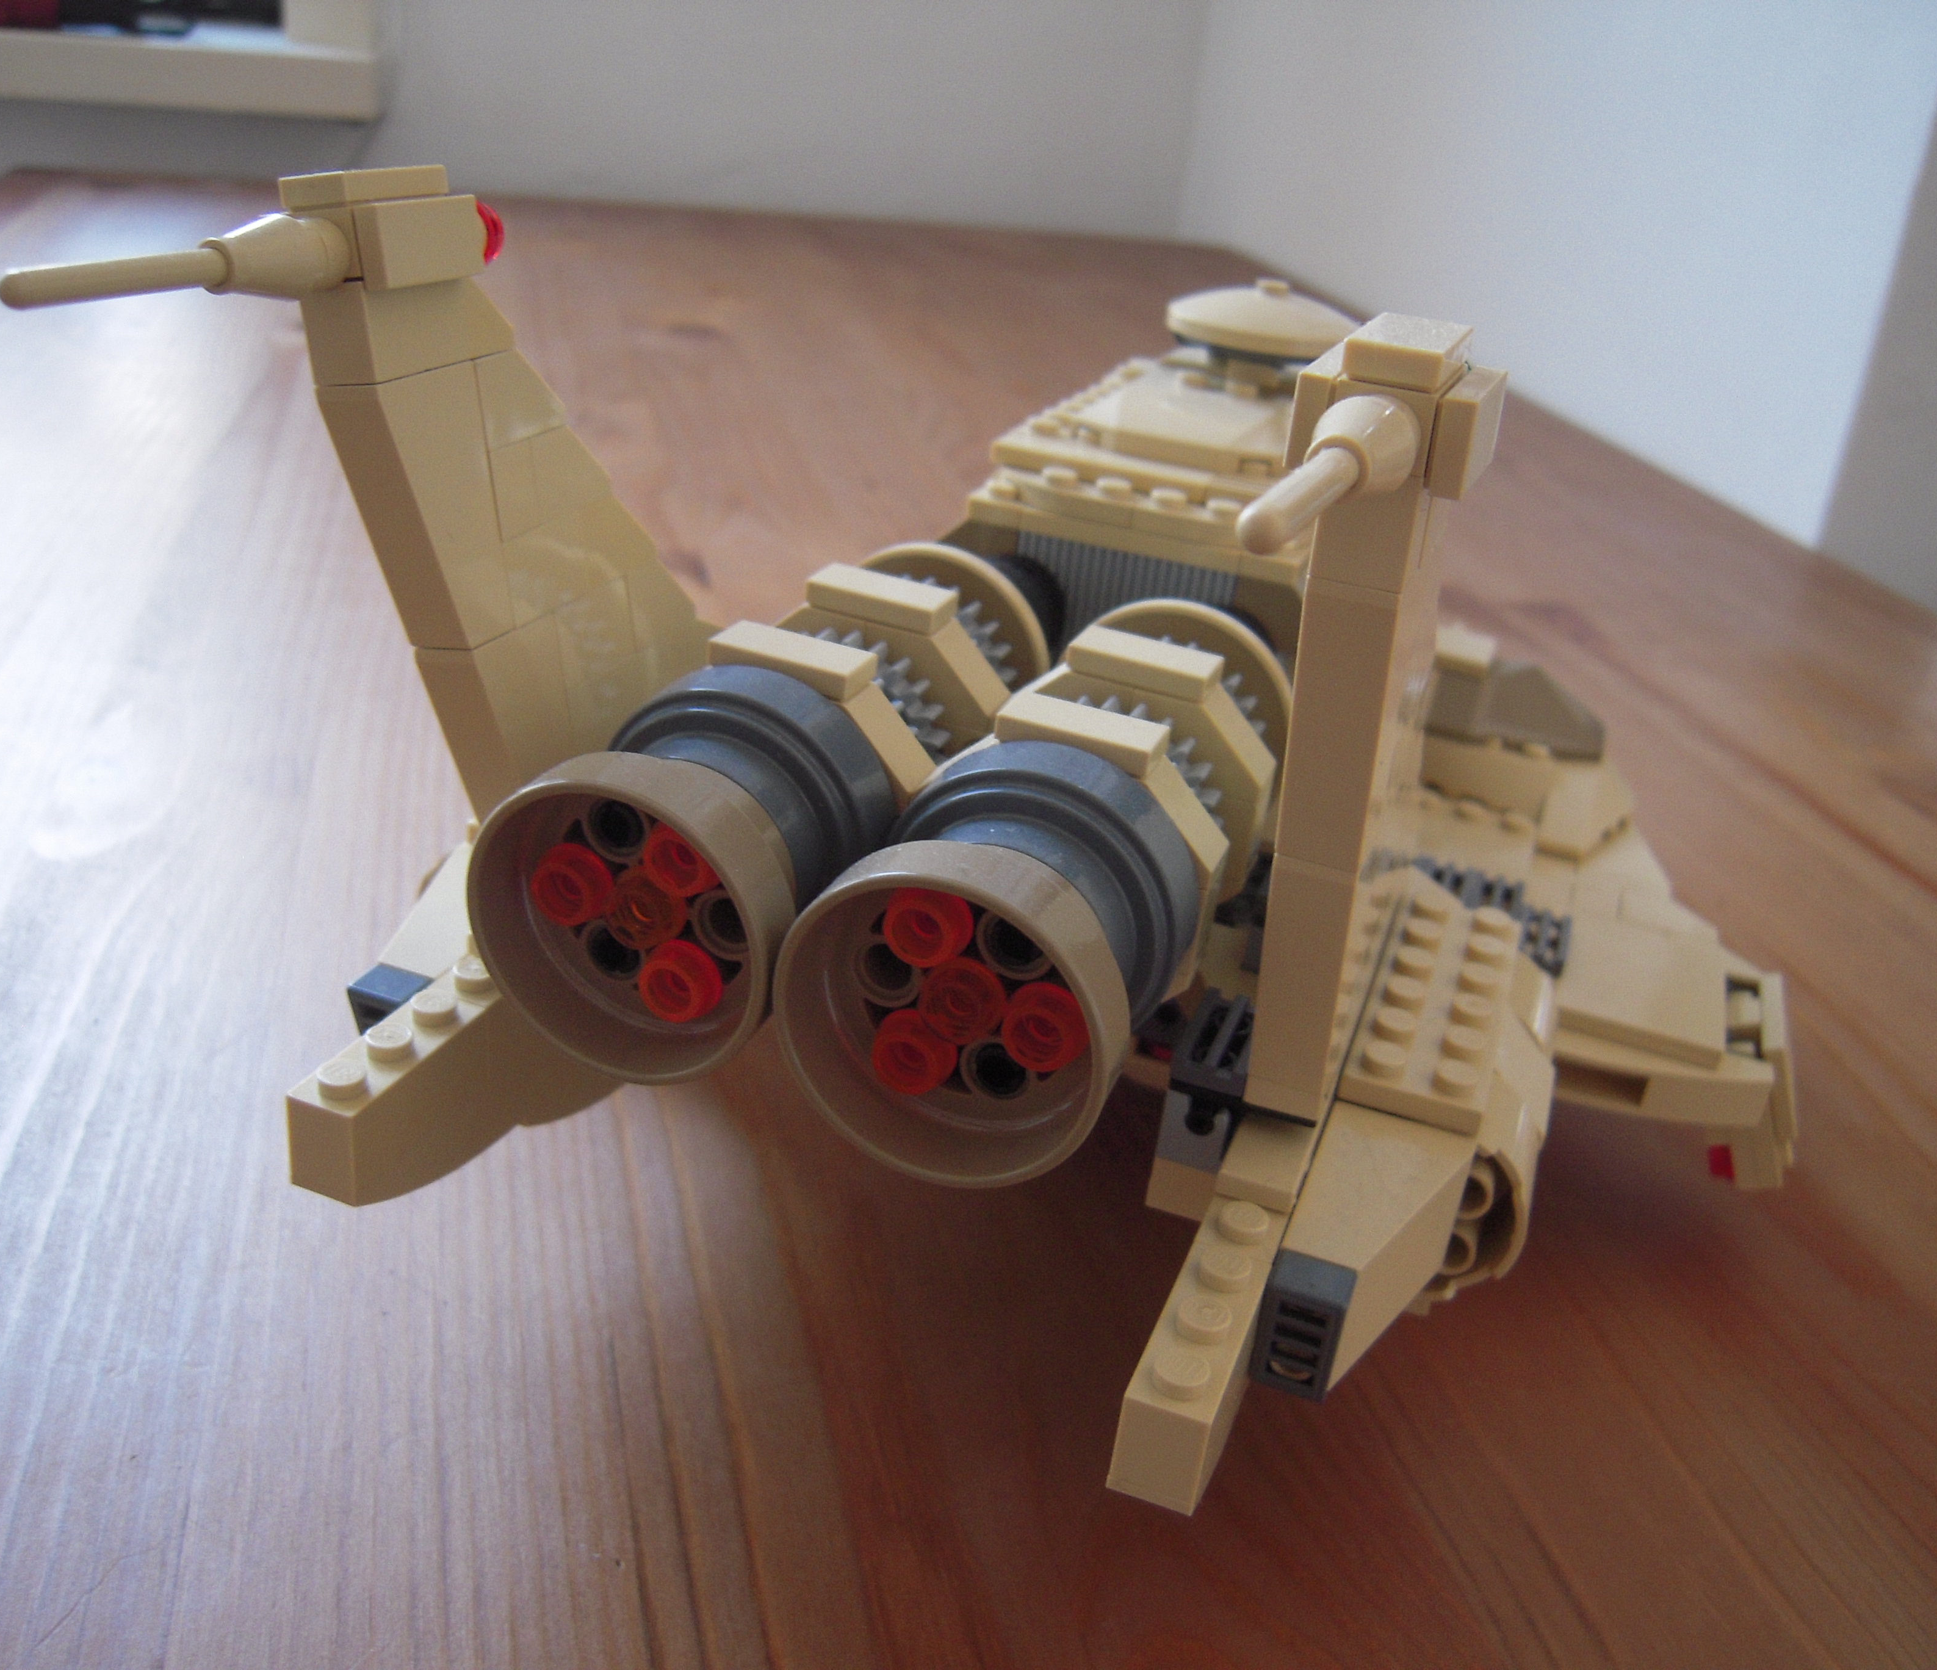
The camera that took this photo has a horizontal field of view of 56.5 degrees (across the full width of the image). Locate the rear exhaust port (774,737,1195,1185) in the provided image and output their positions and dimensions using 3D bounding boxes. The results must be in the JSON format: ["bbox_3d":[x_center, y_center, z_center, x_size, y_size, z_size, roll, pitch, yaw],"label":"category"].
[{"bbox_3d":[0.003,0.012,0.170,0.031,0.031,0.031,15,28,16],"label":"rear exhaust port"}]

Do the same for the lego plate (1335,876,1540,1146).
[{"bbox_3d":[0.057,0.020,0.219,0.016,0.005,0.049,15,28,16],"label":"lego plate"}]

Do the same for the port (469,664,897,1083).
[{"bbox_3d":[-0.027,0.004,0.178,0.031,0.031,0.031,15,28,16],"label":"port"}]

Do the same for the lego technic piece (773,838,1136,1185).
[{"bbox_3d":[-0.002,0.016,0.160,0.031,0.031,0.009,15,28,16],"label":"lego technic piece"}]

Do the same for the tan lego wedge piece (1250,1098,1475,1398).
[{"bbox_3d":[0.042,0.044,0.189,0.016,0.016,0.032,15,28,16],"label":"tan lego wedge piece"}]

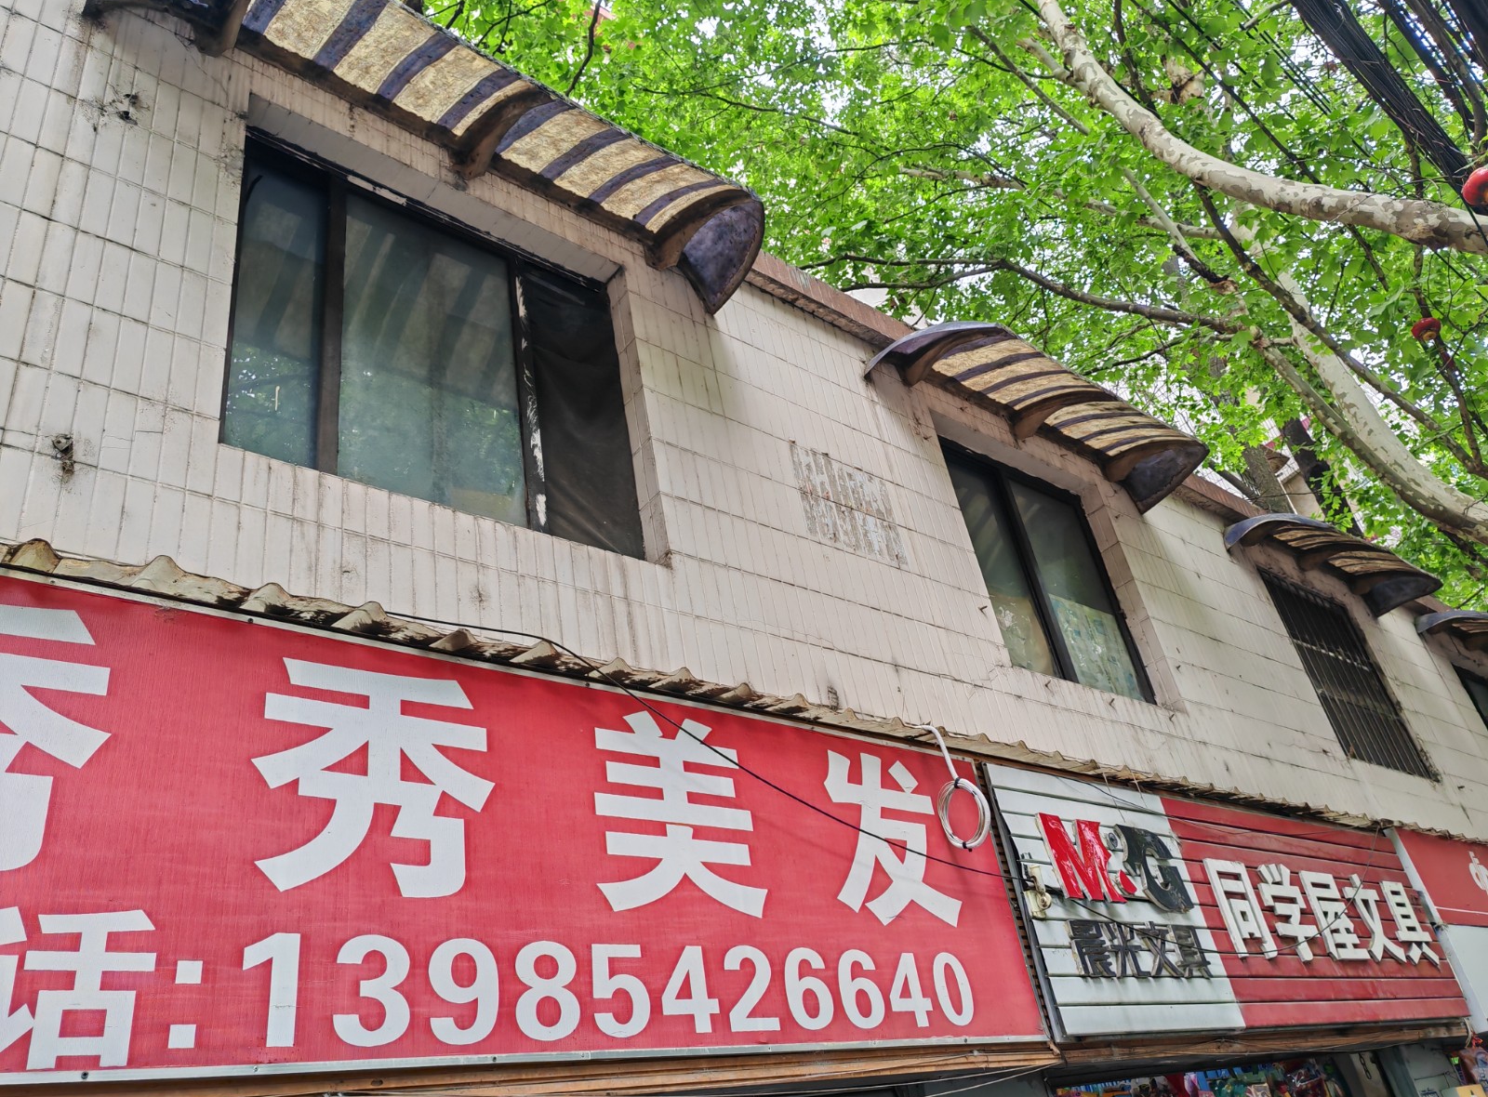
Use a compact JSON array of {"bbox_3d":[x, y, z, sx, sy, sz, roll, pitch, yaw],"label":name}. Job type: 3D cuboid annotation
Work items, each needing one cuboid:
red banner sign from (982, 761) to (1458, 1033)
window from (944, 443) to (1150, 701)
[{"bbox_3d":[2.208,1.528,4.883,3.438,0.909,0.100,17,-41,-38],"label":"red banner sign"},{"bbox_3d":[1.568,0.157,6.217,1.467,1.438,0.090,17,-41,-38],"label":"window"}]

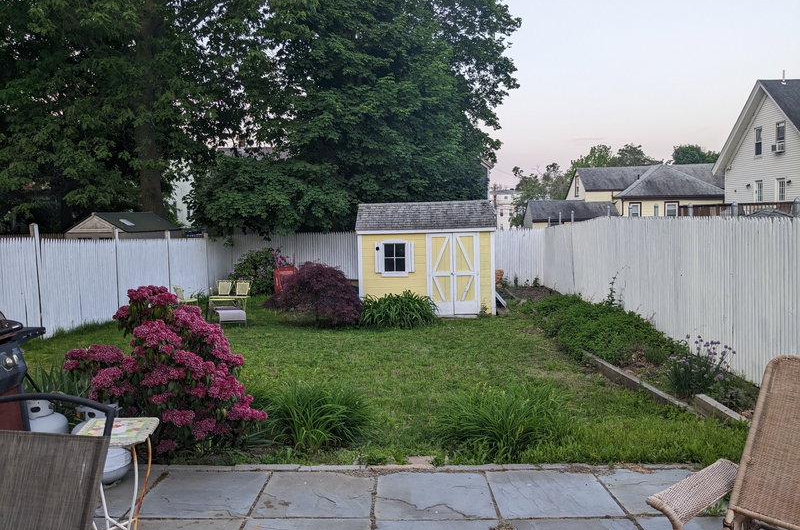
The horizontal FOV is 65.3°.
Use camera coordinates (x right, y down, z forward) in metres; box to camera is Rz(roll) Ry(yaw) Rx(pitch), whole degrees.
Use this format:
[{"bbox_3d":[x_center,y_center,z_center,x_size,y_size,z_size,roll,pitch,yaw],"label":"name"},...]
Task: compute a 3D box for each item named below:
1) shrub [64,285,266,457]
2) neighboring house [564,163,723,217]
[{"bbox_3d":[-1.578,0.658,4.198,1.270,1.090,1.120,-1,4,1],"label":"shrub"},{"bbox_3d":[18.979,-4.312,46.352,11.500,6.200,8.500,-1,4,7],"label":"neighboring house"}]

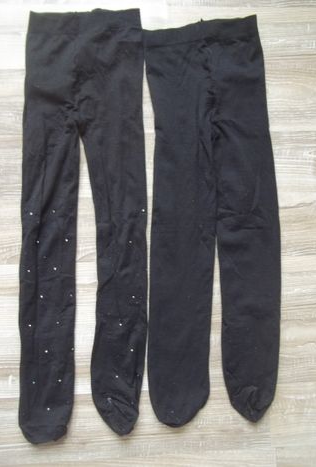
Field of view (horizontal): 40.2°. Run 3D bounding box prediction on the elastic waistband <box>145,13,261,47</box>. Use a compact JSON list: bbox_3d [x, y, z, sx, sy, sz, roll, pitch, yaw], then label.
[{"bbox_3d":[0.067,-0.303,0.656,0.177,0.010,0.041,-8,89,-4],"label":"elastic waistband"}]

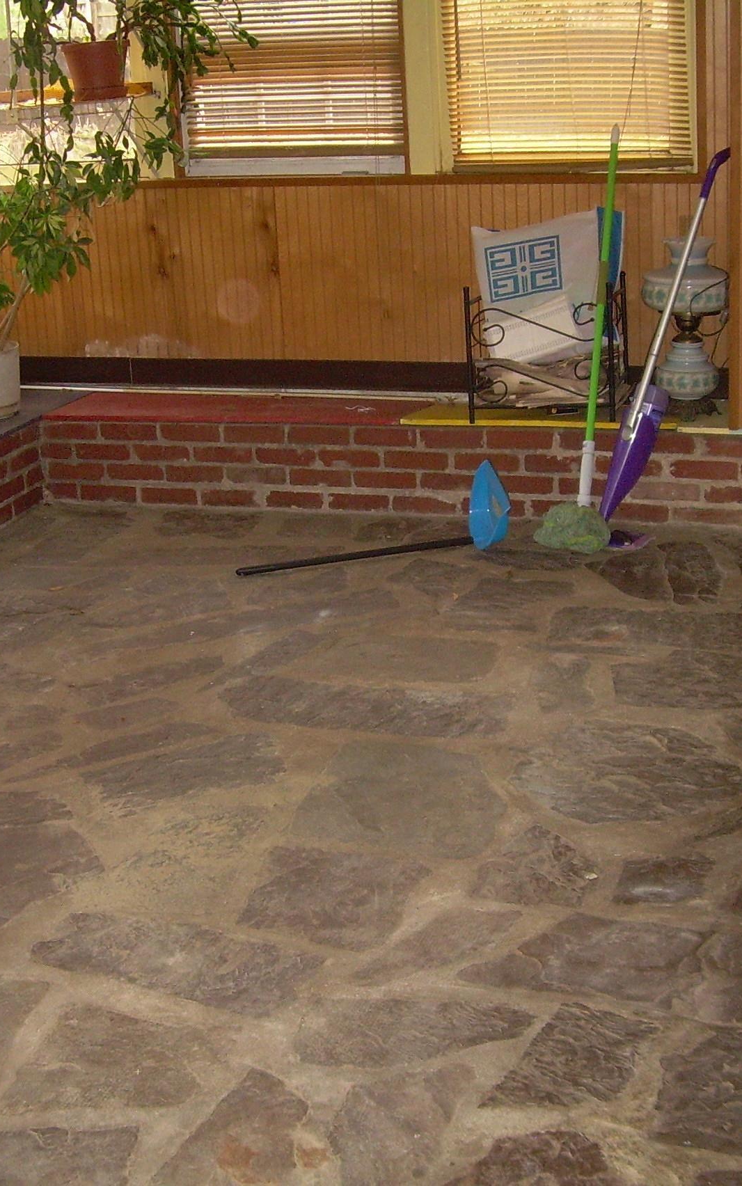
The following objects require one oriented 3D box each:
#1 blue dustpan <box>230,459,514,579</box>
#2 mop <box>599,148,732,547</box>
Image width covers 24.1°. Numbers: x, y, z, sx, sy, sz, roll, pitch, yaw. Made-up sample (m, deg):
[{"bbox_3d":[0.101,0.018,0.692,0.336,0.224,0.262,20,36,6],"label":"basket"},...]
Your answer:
[{"bbox_3d":[-0.004,-0.201,4.760,0.753,0.210,0.240,-8,33,-12],"label":"blue dustpan"},{"bbox_3d":[0.816,-0.677,4.812,0.160,1.155,0.265,8,11,-42],"label":"mop"}]

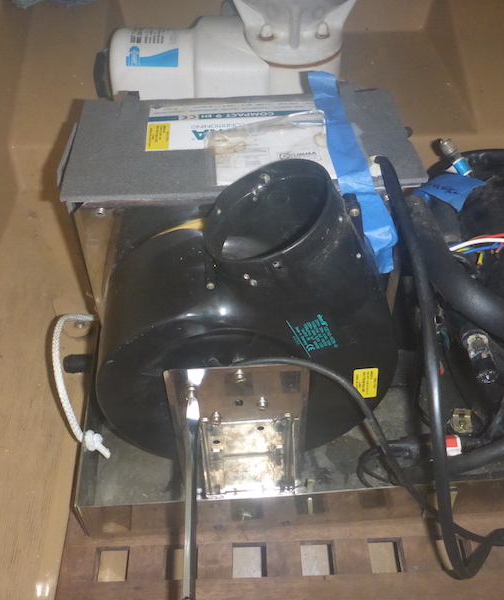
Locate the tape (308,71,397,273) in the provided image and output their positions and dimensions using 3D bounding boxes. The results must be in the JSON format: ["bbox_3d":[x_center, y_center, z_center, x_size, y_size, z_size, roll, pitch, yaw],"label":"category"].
[{"bbox_3d":[0.099,-0.133,0.669,0.073,0.127,0.200,-3,49,-2],"label":"tape"}]

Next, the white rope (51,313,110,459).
[{"bbox_3d":[-0.171,0.078,0.657,0.068,0.059,0.167,-3,49,-2],"label":"white rope"}]

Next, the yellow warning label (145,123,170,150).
[{"bbox_3d":[-0.091,-0.160,0.631,0.021,0.002,0.044,-3,49,-2],"label":"yellow warning label"}]

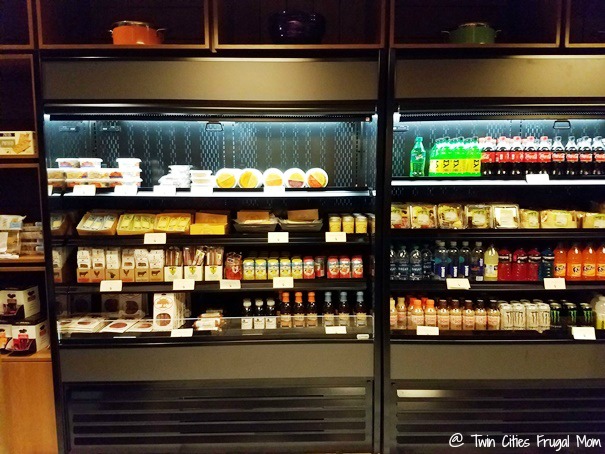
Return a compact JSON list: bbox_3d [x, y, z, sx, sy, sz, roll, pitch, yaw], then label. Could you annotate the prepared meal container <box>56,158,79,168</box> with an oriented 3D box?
[{"bbox_3d":[-1.285,-0.347,2.490,0.120,0.054,0.118,0,6,0],"label":"prepared meal container"}]

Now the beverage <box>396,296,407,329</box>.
[{"bbox_3d":[0.618,0.536,2.820,0.060,0.188,0.060,0,5,-1],"label":"beverage"}]

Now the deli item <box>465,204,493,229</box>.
[{"bbox_3d":[1.040,-0.061,2.686,0.152,0.138,0.080,0,5,-1],"label":"deli item"}]

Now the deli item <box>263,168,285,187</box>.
[{"bbox_3d":[-0.162,-0.274,2.585,0.120,0.118,0.050,0,-5,0],"label":"deli item"}]

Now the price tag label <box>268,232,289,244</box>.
[{"bbox_3d":[-0.135,0.062,2.578,0.117,0.062,0.005,0,5,0],"label":"price tag label"}]

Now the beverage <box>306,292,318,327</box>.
[{"bbox_3d":[0.054,0.467,2.540,0.063,0.193,0.063,0,6,0],"label":"beverage"}]

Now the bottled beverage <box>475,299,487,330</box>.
[{"bbox_3d":[1.105,0.544,2.807,0.064,0.172,0.064,0,5,-1],"label":"bottled beverage"}]

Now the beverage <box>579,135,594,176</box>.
[{"bbox_3d":[1.593,-0.391,2.550,0.071,0.230,0.071,0,6,0],"label":"beverage"}]

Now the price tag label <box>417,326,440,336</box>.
[{"bbox_3d":[0.723,0.599,2.607,0.120,0.056,0.004,0,5,-1],"label":"price tag label"}]

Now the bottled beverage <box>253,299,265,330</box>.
[{"bbox_3d":[-0.257,0.515,2.700,0.062,0.168,0.062,0,5,0],"label":"bottled beverage"}]

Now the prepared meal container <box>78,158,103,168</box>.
[{"bbox_3d":[-1.197,-0.360,2.578,0.130,0.056,0.130,0,5,-1],"label":"prepared meal container"}]

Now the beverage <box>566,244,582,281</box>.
[{"bbox_3d":[1.589,0.201,2.650,0.073,0.229,0.073,0,5,0],"label":"beverage"}]

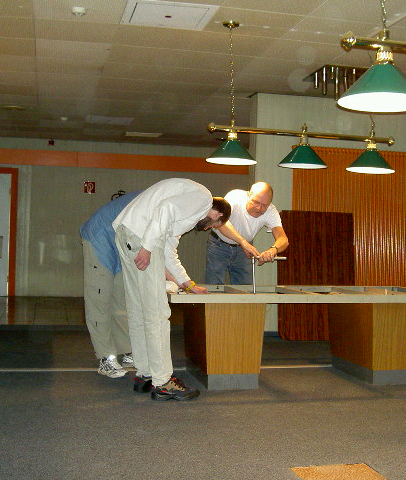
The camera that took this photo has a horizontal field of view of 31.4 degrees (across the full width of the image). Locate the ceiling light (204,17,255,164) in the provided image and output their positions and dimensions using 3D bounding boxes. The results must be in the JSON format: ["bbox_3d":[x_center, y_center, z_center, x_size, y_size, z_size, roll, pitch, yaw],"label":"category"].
[{"bbox_3d":[0.217,-1.080,5.283,0.385,1.030,0.385,1,0,0],"label":"ceiling light"}]

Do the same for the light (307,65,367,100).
[{"bbox_3d":[1.331,-1.407,6.874,0.630,0.310,0.630,1,0,-13],"label":"light"}]

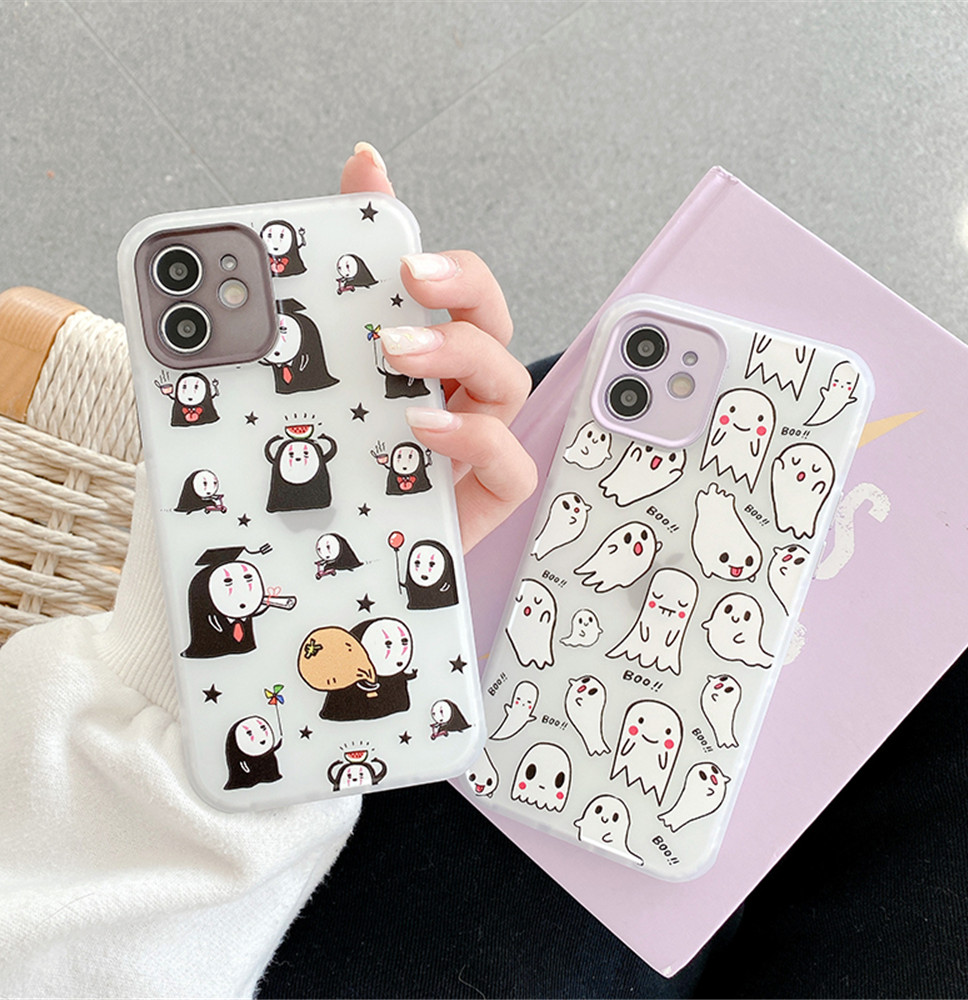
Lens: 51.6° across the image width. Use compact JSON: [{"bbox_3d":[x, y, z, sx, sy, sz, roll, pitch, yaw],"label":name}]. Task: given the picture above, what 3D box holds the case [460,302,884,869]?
[{"bbox_3d":[0.048,0.024,0.277,0.076,0.011,0.151,19,93,13],"label":"case"}]

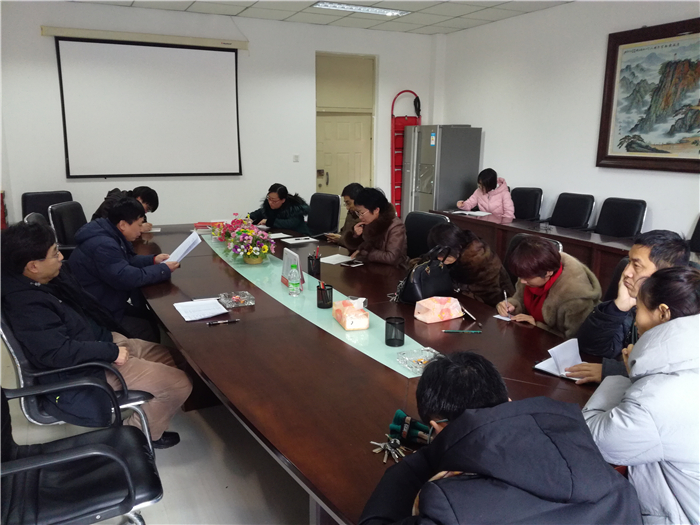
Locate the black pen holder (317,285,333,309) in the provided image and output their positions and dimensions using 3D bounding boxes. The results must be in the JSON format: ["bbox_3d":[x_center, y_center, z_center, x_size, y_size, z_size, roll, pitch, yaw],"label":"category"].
[{"bbox_3d":[-0.129,0.180,2.837,0.080,0.104,0.080,0,13,0],"label":"black pen holder"}]

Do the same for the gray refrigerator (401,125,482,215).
[{"bbox_3d":[1.263,-1.001,7.711,0.720,1.760,0.880,-6,14,-26],"label":"gray refrigerator"}]

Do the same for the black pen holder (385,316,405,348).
[{"bbox_3d":[0.186,0.287,2.241,0.078,0.099,0.078,0,13,0],"label":"black pen holder"}]

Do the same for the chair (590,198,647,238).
[{"bbox_3d":[2.417,-0.097,5.296,0.620,1.000,0.570,-8,16,-33],"label":"chair"}]

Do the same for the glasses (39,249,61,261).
[{"bbox_3d":[-1.359,-0.040,2.397,0.135,0.045,0.140,3,11,-21],"label":"glasses"}]

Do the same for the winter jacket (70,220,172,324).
[{"bbox_3d":[-1.351,0.059,3.203,0.550,0.630,0.540,-6,15,-26],"label":"winter jacket"}]

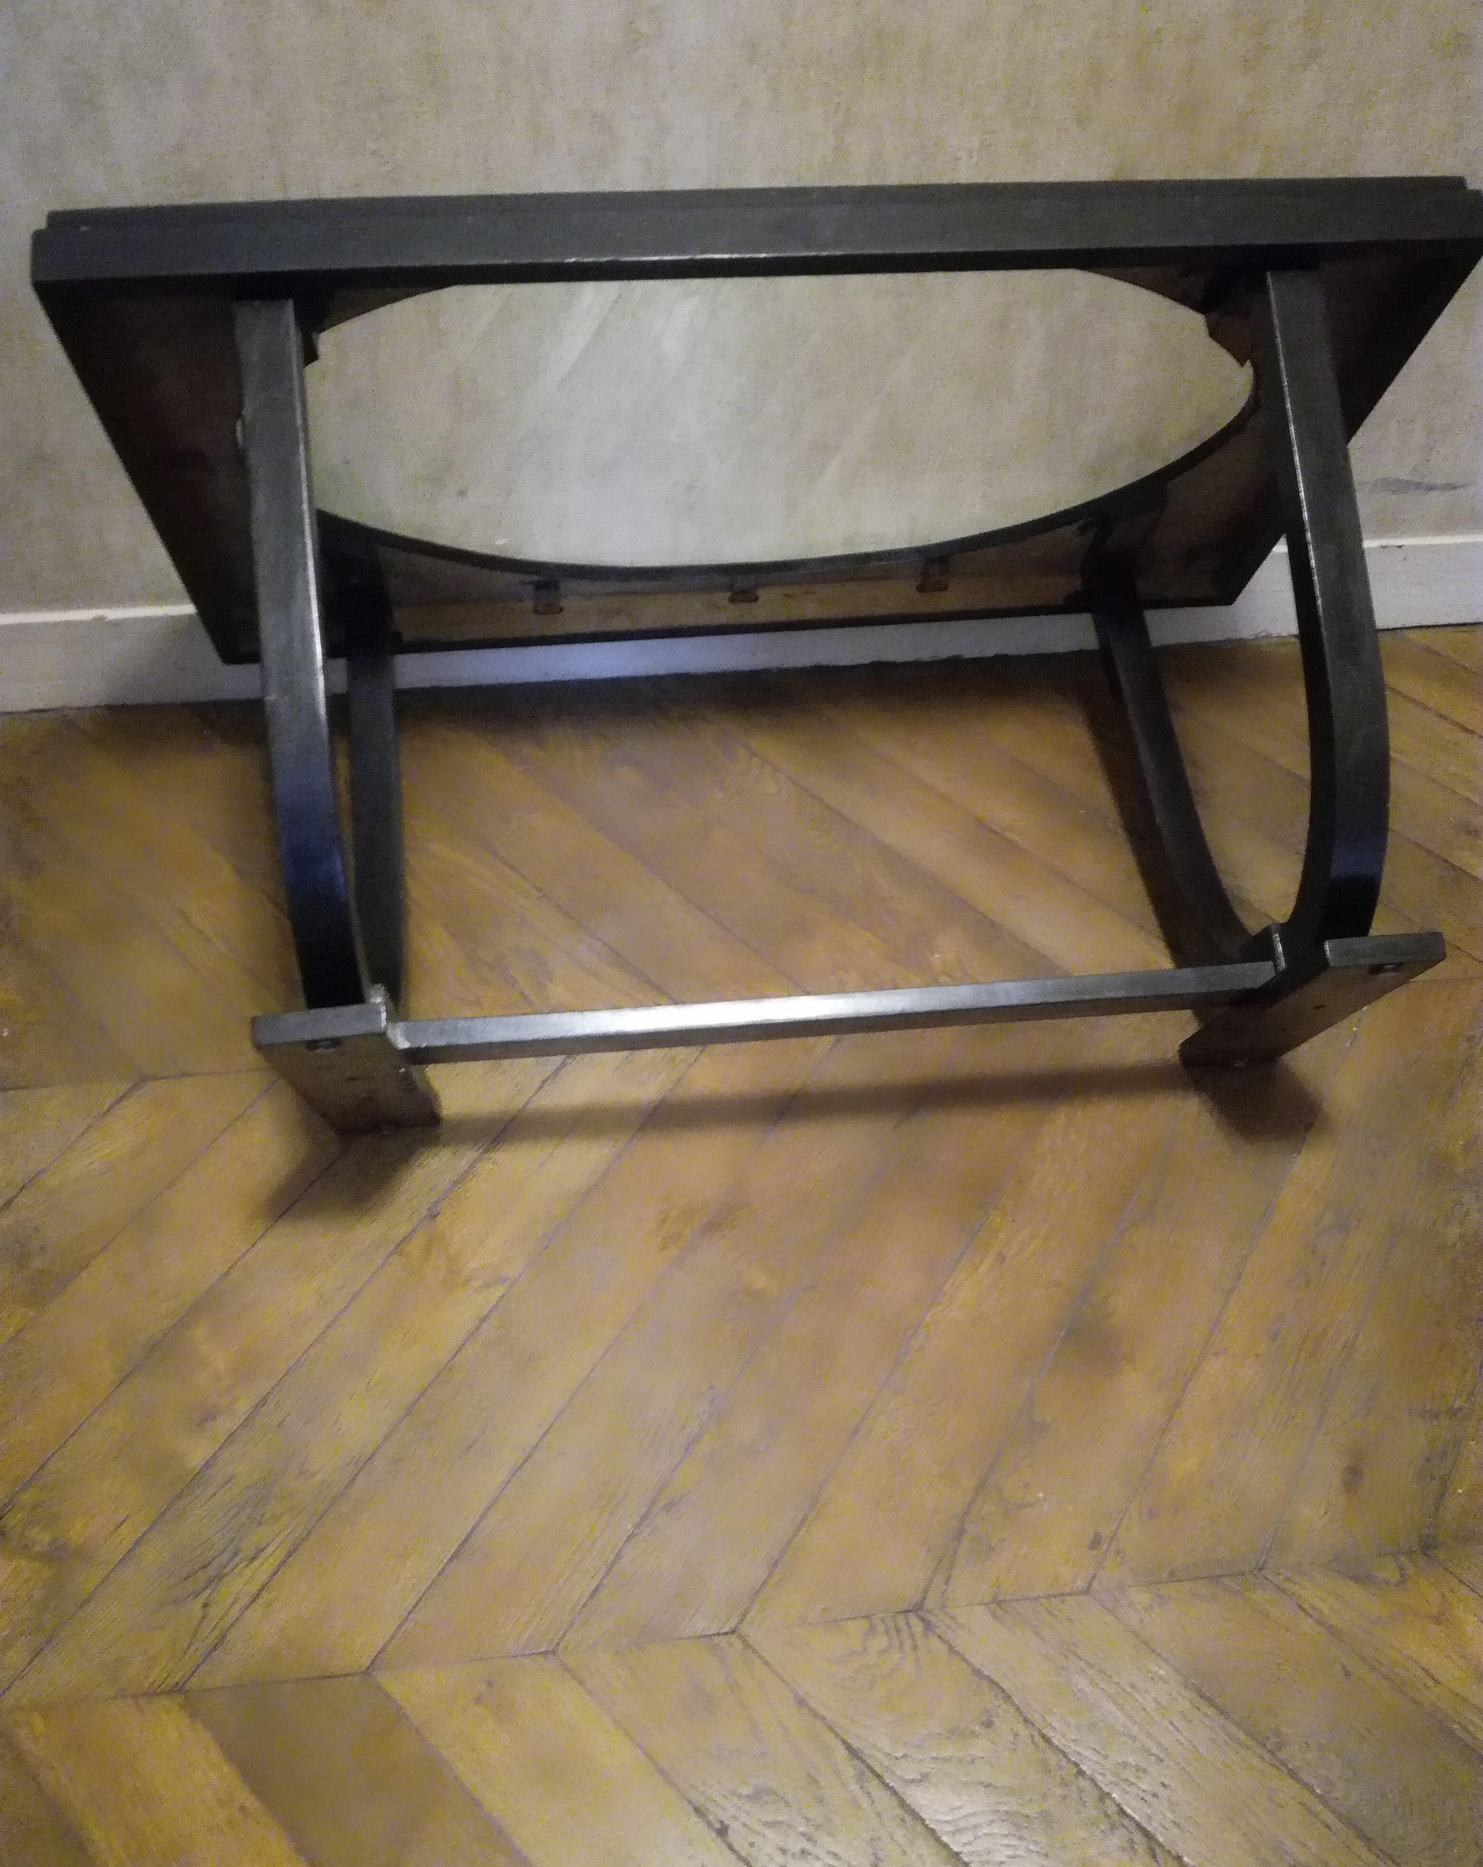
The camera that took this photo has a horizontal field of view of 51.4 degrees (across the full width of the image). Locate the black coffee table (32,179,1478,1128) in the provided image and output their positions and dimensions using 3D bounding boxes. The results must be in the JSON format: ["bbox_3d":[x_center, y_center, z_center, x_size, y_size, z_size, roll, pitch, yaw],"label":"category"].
[{"bbox_3d":[0.047,-0.169,1.231,1.020,0.506,0.550,-4,71,-6],"label":"black coffee table"}]

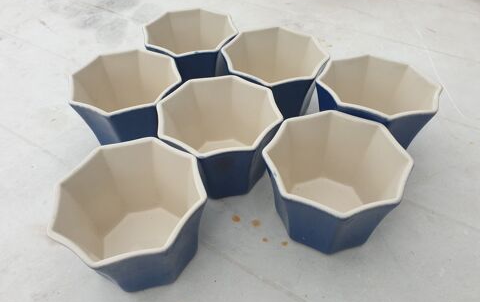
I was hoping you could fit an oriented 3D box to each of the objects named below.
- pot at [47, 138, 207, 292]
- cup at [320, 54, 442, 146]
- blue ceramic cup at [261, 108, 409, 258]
[{"bbox_3d":[-0.076,0.051,0.269,0.104,0.067,0.104,-10,46,-9],"label":"pot"},{"bbox_3d":[0.127,-0.038,0.354,0.104,0.067,0.104,-13,47,-12],"label":"cup"},{"bbox_3d":[0.072,0.028,0.290,0.104,0.067,0.104,-13,47,-12],"label":"blue ceramic cup"}]

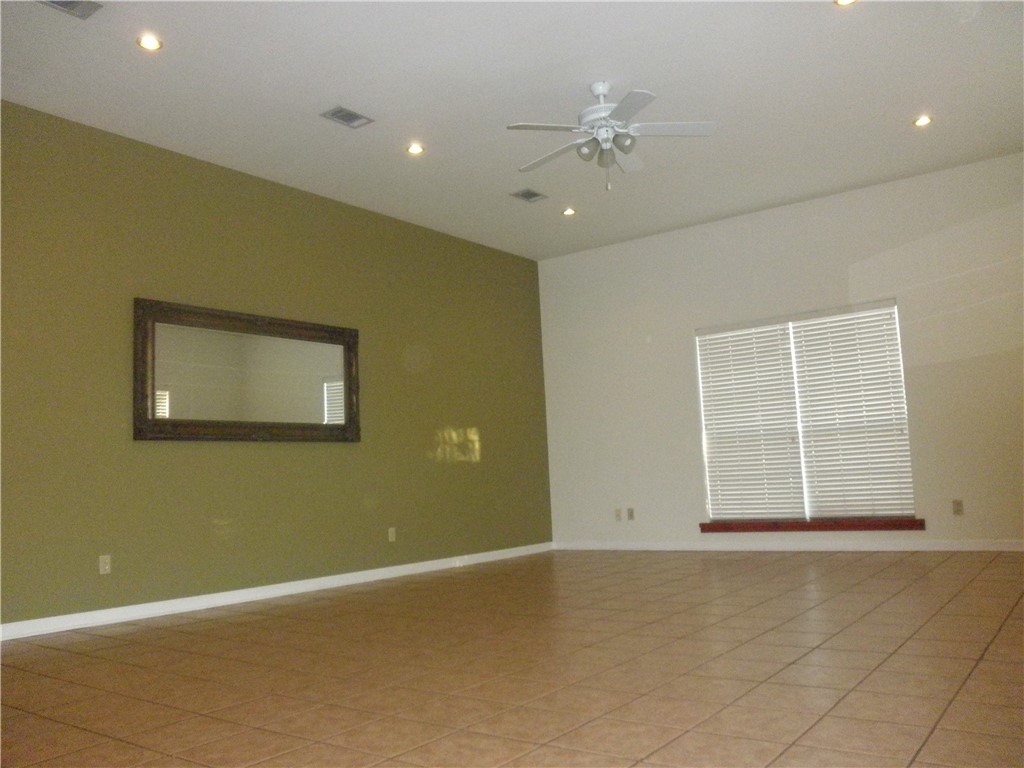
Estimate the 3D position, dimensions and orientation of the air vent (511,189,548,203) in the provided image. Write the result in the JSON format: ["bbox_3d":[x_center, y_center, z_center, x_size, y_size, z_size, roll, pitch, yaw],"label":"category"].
[{"bbox_3d":[0.152,-1.596,7.043,0.185,0.020,0.285,-7,-8,34],"label":"air vent"}]

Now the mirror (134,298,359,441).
[{"bbox_3d":[-1.867,-0.042,6.142,0.050,0.940,1.925,-8,-9,37],"label":"mirror"}]

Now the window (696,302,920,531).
[{"bbox_3d":[2.603,0.309,7.522,1.794,1.804,0.060,-7,-8,34],"label":"window"}]

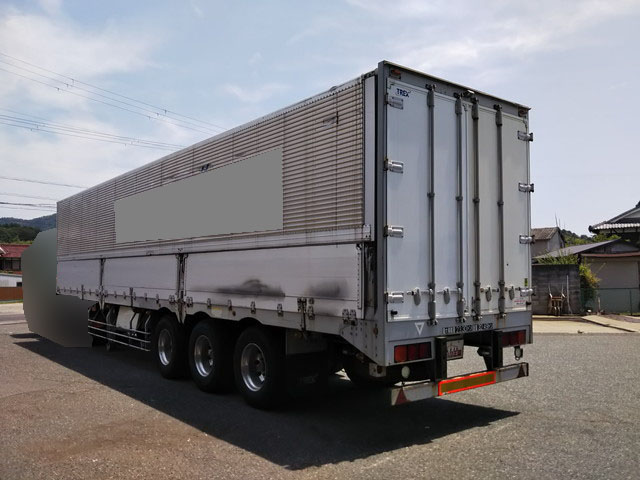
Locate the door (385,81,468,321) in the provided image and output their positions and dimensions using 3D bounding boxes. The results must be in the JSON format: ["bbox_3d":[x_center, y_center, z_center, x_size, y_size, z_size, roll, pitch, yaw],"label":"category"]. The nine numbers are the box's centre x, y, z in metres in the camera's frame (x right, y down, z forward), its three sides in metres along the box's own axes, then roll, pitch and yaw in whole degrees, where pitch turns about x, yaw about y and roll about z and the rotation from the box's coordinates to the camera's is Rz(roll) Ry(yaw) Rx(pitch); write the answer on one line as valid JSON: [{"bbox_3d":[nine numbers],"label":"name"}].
[{"bbox_3d":[1.134,-0.372,5.660,1.219,2.344,0.090,3,-4,-38],"label":"door"}]

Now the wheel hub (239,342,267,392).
[{"bbox_3d":[-0.785,1.649,7.138,0.170,0.600,0.600,3,-4,-38],"label":"wheel hub"}]

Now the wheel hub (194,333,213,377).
[{"bbox_3d":[-1.625,1.712,8.209,0.170,0.600,0.600,3,-4,-38],"label":"wheel hub"}]

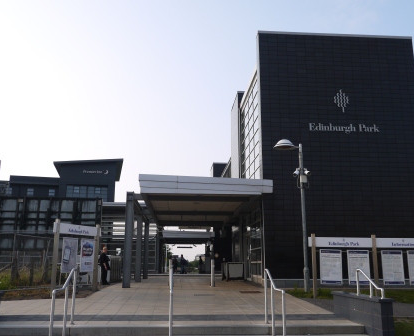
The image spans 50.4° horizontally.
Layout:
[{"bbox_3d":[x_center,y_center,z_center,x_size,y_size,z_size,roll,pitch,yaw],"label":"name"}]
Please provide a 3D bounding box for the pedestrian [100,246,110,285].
[{"bbox_3d":[-4.652,4.477,20.087,0.400,1.690,0.500,-3,-13,15],"label":"pedestrian"}]

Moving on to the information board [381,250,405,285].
[{"bbox_3d":[6.193,3.324,14.610,0.730,1.120,0.060,1,-13,-4],"label":"information board"}]

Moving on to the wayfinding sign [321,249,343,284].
[{"bbox_3d":[4.096,3.268,14.452,0.730,1.120,0.060,1,-13,-4],"label":"wayfinding sign"}]

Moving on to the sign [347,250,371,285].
[{"bbox_3d":[5.037,3.294,14.523,0.730,1.120,0.060,1,-13,-4],"label":"sign"}]

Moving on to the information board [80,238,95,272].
[{"bbox_3d":[-4.107,3.033,15.200,0.060,1.120,0.730,-6,-14,24],"label":"information board"}]

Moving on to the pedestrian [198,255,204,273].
[{"bbox_3d":[-0.565,9.501,43.188,0.400,1.700,0.500,-3,-13,15],"label":"pedestrian"}]

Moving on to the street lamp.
[{"bbox_3d":[3.315,1.747,16.899,1.320,5.850,0.720,1,-13,-4],"label":"street lamp"}]

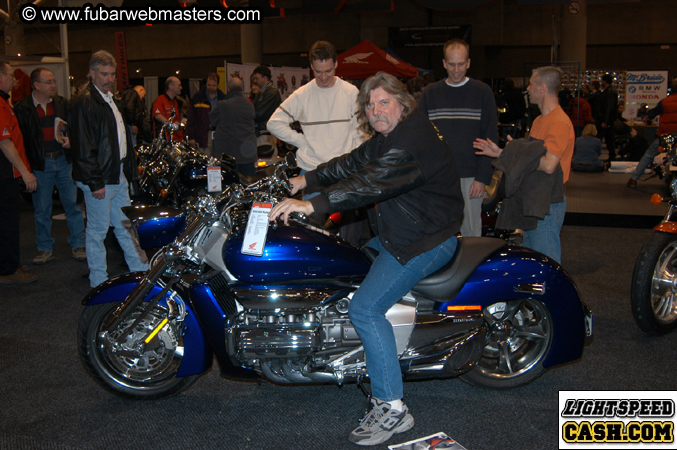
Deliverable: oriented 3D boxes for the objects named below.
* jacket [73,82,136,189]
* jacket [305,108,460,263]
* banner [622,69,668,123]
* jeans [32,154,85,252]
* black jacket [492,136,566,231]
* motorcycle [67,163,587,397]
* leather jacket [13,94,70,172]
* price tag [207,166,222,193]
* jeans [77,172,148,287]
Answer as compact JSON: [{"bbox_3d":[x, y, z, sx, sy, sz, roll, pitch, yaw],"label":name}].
[{"bbox_3d":[-1.772,-0.652,5.100,0.350,0.790,0.480,3,10,26],"label":"jacket"},{"bbox_3d":[0.218,-0.178,3.130,0.710,0.650,0.600,-3,9,-10],"label":"jacket"},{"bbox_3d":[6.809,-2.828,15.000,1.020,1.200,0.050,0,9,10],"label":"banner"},{"bbox_3d":[-2.629,-0.202,6.350,0.420,0.920,0.360,-8,11,-38],"label":"jeans"},{"bbox_3d":[1.292,-0.275,4.600,0.450,0.620,0.340,-4,9,-14],"label":"black jacket"},{"bbox_3d":[-0.046,0.261,3.191,2.470,1.110,0.900,-1,9,0],"label":"motorcycle"},{"bbox_3d":[-2.745,-0.846,6.250,0.510,0.710,0.330,-9,12,-42],"label":"leather jacket"},{"bbox_3d":[-0.880,-0.323,4.800,0.100,0.190,0.012,-1,9,3],"label":"price tag"},{"bbox_3d":[-1.729,0.011,5.150,0.450,0.960,0.400,3,10,26],"label":"jeans"}]

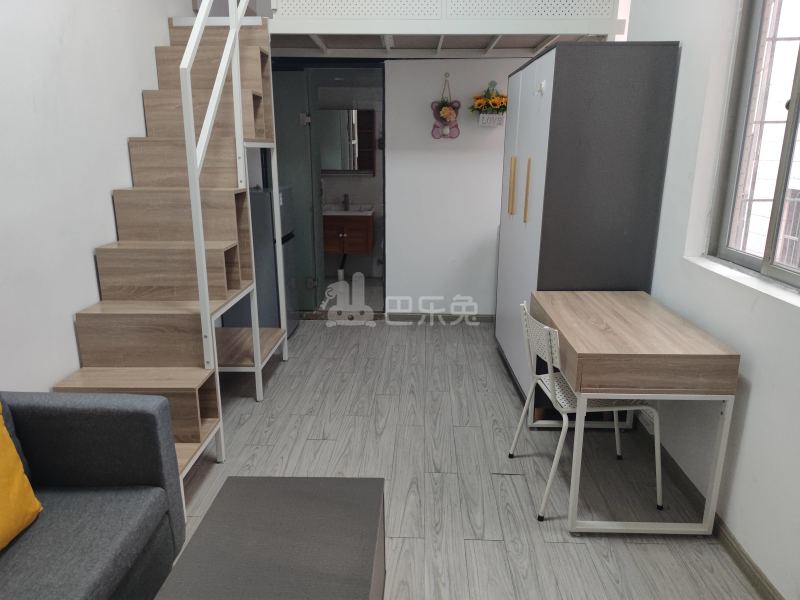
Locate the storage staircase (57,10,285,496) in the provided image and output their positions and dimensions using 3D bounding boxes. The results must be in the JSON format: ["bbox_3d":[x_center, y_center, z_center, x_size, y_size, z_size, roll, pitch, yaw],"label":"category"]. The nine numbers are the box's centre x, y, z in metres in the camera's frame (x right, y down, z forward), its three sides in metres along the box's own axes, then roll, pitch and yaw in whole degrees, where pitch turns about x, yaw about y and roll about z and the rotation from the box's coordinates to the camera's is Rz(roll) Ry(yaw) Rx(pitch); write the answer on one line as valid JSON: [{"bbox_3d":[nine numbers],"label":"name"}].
[{"bbox_3d":[-1.144,-0.435,2.849,0.630,2.260,1.860,0,14,1],"label":"storage staircase"}]

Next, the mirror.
[{"bbox_3d":[-0.557,-1.724,6.083,0.600,0.680,0.130,0,14,1],"label":"mirror"}]

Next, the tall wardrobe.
[{"bbox_3d":[1.072,-0.449,3.510,0.620,1.970,1.070,0,14,0],"label":"tall wardrobe"}]

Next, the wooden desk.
[{"bbox_3d":[0.941,0.439,2.483,0.560,0.750,0.910,1,14,3],"label":"wooden desk"}]

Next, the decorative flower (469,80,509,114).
[{"bbox_3d":[0.722,-1.610,4.409,0.340,0.270,0.150,0,14,1],"label":"decorative flower"}]

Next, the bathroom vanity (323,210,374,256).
[{"bbox_3d":[-0.565,-0.750,6.205,0.530,0.460,0.420,0,14,1],"label":"bathroom vanity"}]

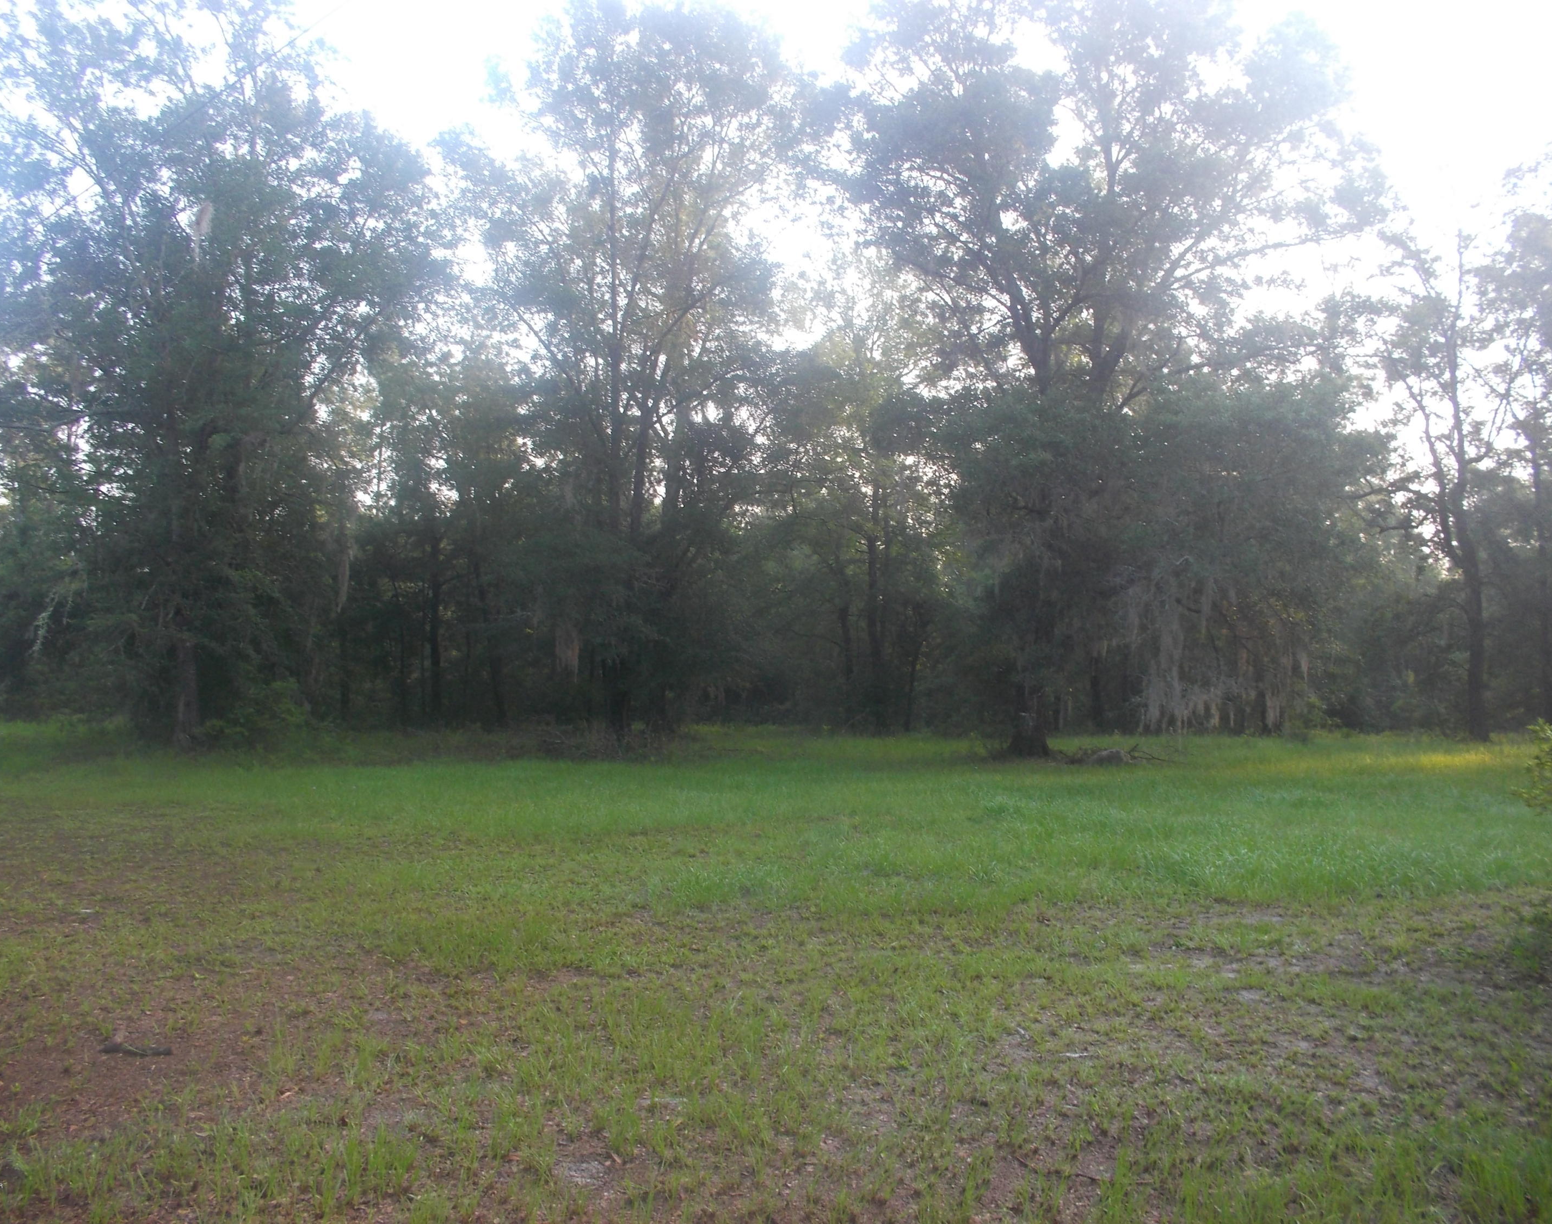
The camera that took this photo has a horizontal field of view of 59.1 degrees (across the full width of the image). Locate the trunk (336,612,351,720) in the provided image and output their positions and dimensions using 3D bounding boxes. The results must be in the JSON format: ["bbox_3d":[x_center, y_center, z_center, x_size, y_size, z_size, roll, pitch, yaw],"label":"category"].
[{"bbox_3d":[-13.267,1.738,41.966,0.431,3.285,0.400,0,-3,0],"label":"trunk"}]

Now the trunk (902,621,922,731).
[{"bbox_3d":[4.006,1.897,39.955,0.597,3.313,0.360,0,-3,0],"label":"trunk"}]

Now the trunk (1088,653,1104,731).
[{"bbox_3d":[9.581,2.384,40.932,0.497,2.287,0.420,0,-3,0],"label":"trunk"}]

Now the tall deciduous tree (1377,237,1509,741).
[{"bbox_3d":[17.661,-3.321,36.210,3.458,13.450,3.200,0,-3,0],"label":"tall deciduous tree"}]

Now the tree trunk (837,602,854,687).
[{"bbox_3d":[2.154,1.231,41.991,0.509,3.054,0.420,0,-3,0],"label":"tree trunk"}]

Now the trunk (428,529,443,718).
[{"bbox_3d":[-10.484,0.499,42.027,0.470,5.844,0.420,0,-3,0],"label":"trunk"}]

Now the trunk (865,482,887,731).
[{"bbox_3d":[3.006,-0.170,41.059,0.688,7.477,0.500,0,-3,0],"label":"trunk"}]

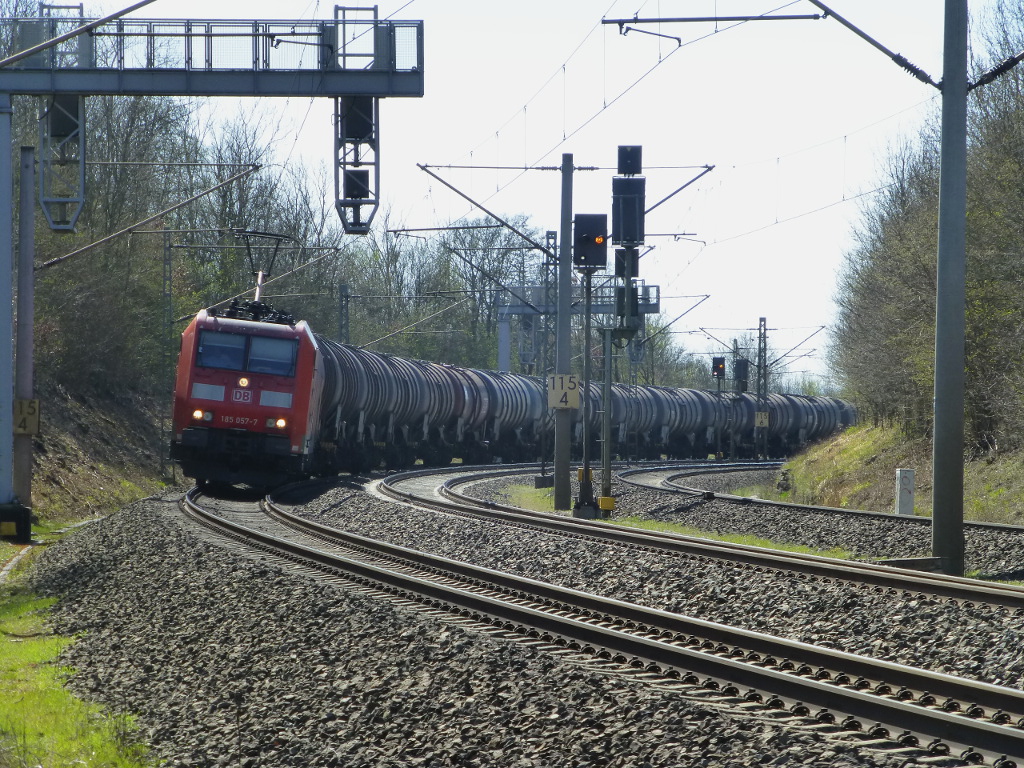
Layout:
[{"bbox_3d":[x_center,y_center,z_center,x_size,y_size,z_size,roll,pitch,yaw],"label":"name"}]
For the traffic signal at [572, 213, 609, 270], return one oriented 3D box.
[{"bbox_3d":[1.621,-2.924,113.500,0.670,1.130,0.400,1,0,-4],"label":"traffic signal"}]

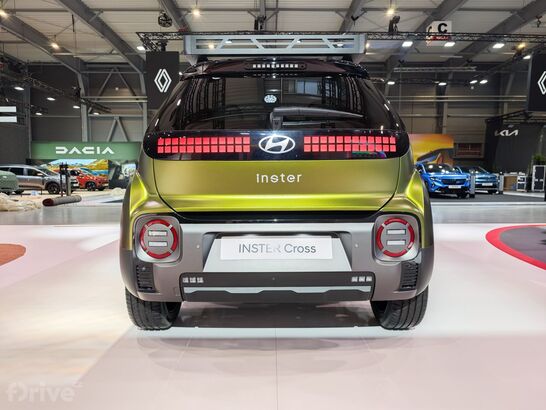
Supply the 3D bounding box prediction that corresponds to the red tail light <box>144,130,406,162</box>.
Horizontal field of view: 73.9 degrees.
[{"bbox_3d":[0.020,-0.286,1.813,1.330,0.155,0.200,0,5,0],"label":"red tail light"}]

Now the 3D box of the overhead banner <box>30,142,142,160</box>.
[{"bbox_3d":[-13.913,-4.019,26.764,8.200,1.320,0.300,0,5,0],"label":"overhead banner"}]

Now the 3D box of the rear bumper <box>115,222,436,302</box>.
[{"bbox_3d":[0.022,0.254,1.826,1.570,0.400,0.370,0,5,0],"label":"rear bumper"}]

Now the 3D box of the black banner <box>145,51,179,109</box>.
[{"bbox_3d":[-4.806,-5.370,15.620,1.420,2.500,0.300,0,5,0],"label":"black banner"}]

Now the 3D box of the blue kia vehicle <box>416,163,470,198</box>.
[{"bbox_3d":[7.860,-1.286,17.604,1.850,1.600,4.550,0,5,3],"label":"blue kia vehicle"}]

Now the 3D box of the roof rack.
[{"bbox_3d":[0.015,-0.988,2.679,1.100,0.120,1.150,0,5,0],"label":"roof rack"}]

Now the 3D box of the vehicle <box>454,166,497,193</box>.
[{"bbox_3d":[10.900,-1.519,20.745,1.850,1.570,4.400,0,5,-2],"label":"vehicle"}]

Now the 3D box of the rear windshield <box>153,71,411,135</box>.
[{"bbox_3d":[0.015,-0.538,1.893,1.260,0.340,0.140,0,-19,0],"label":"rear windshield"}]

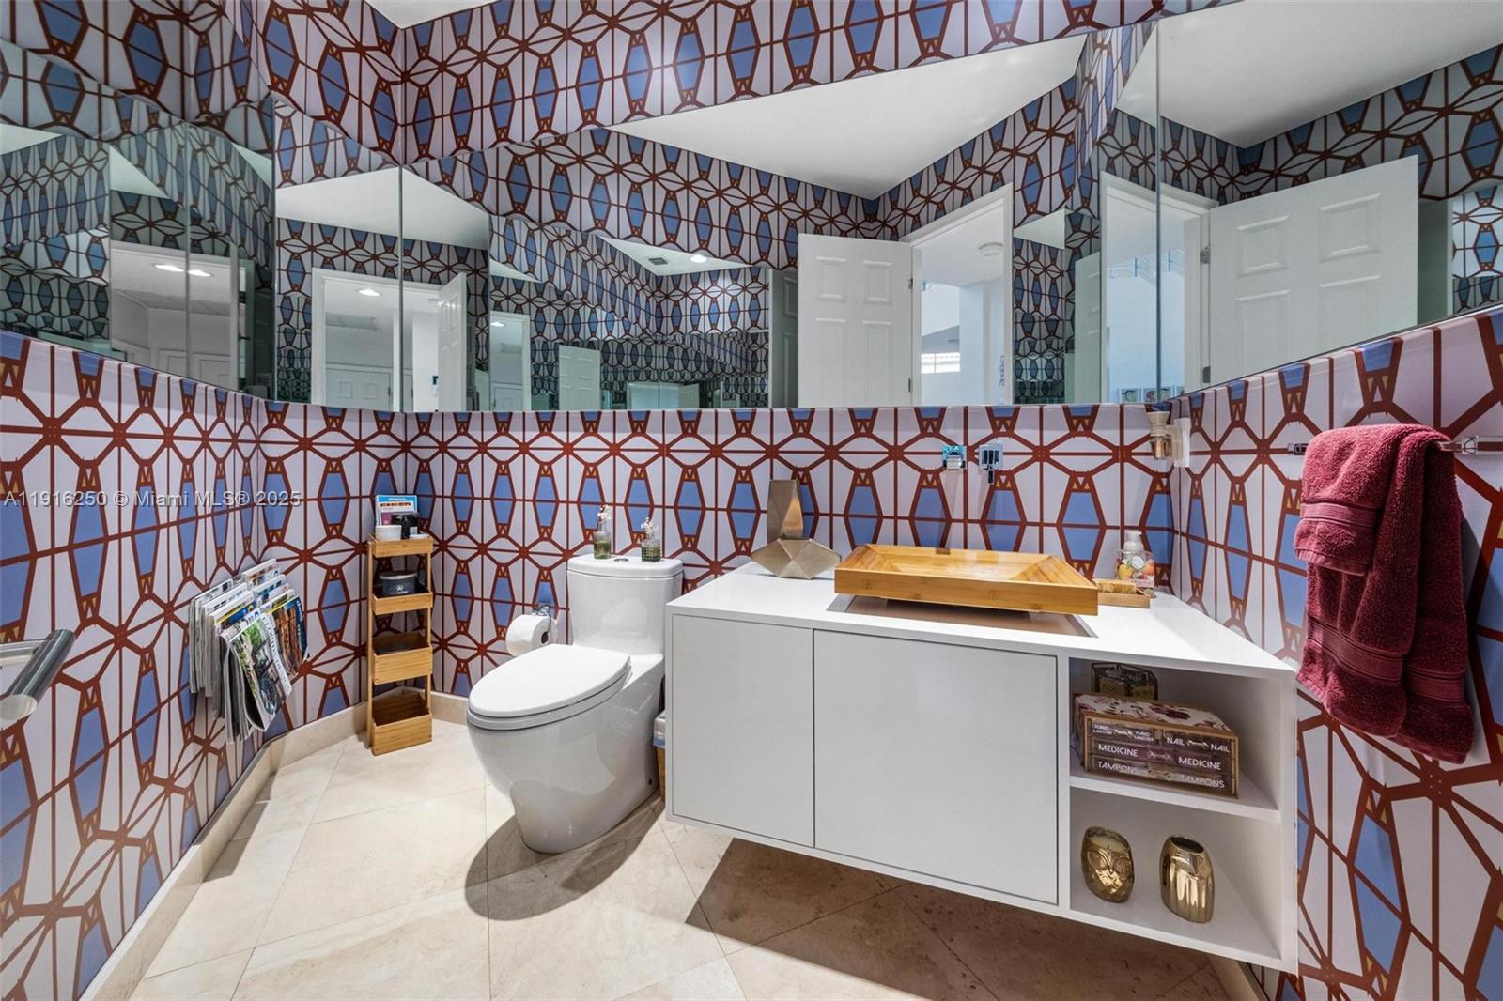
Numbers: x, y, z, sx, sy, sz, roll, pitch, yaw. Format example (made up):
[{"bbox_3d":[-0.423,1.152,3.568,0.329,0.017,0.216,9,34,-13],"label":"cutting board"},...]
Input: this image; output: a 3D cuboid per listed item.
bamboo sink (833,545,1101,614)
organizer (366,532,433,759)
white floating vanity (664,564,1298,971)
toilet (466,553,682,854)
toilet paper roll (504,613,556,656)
[{"bbox_3d":[0.495,0.181,1.337,0.520,0.065,0.405,1,2,19],"label":"bamboo sink"},{"bbox_3d":[-1.348,0.528,2.075,0.190,0.765,0.210,-1,3,-41],"label":"organizer"},{"bbox_3d":[0.444,0.505,1.360,1.180,0.503,0.564,1,3,20],"label":"white floating vanity"},{"bbox_3d":[-0.525,0.589,1.626,0.380,0.725,0.680,1,2,19],"label":"toilet"},{"bbox_3d":[-0.799,0.500,1.983,0.105,0.148,0.148,1,2,19],"label":"toilet paper roll"}]

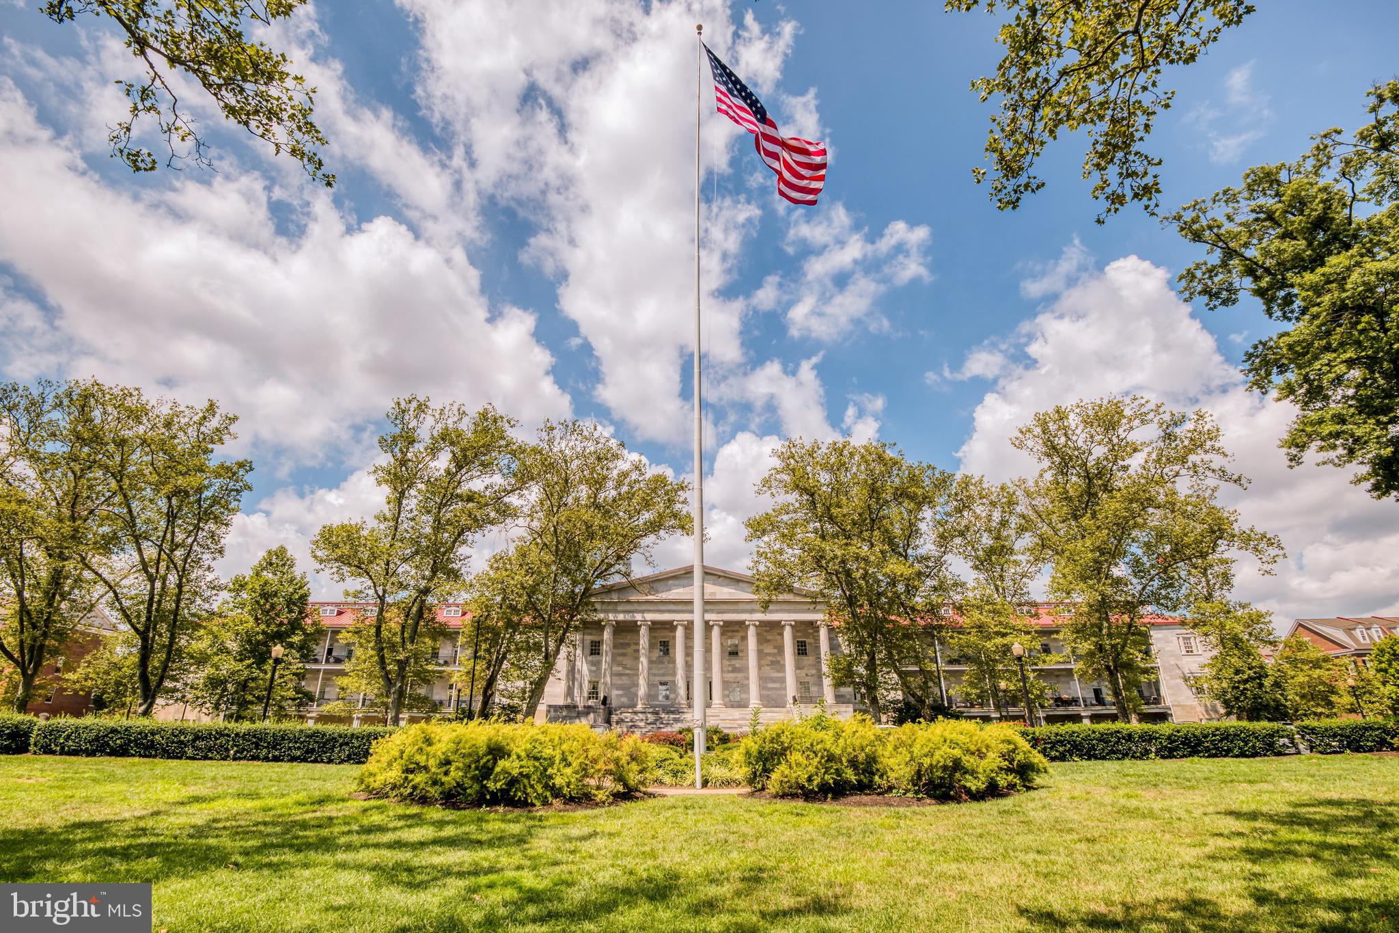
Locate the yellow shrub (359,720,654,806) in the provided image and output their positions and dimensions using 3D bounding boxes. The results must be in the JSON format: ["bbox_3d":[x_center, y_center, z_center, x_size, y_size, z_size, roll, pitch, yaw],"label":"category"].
[{"bbox_3d":[-3.468,5.353,10.649,5.279,1.274,2.800,0,-19,0],"label":"yellow shrub"}]

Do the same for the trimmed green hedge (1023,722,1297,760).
[{"bbox_3d":[10.683,6.542,13.916,6.967,0.830,1.100,2,-19,-6],"label":"trimmed green hedge"}]

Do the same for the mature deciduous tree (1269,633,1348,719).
[{"bbox_3d":[37.101,13.197,35.585,4.000,5.627,4.000,0,-22,0],"label":"mature deciduous tree"}]

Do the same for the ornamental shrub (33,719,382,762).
[{"bbox_3d":[-15.049,8.529,18.093,12.370,1.000,1.100,-4,-22,9],"label":"ornamental shrub"}]

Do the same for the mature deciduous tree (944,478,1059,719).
[{"bbox_3d":[16.267,6.831,31.449,5.600,12.817,5.400,0,-19,0],"label":"mature deciduous tree"}]

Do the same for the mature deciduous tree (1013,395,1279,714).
[{"bbox_3d":[20.382,4.022,27.116,9.559,14.655,9.081,0,-19,0],"label":"mature deciduous tree"}]

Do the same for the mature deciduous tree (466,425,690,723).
[{"bbox_3d":[-5.572,4.629,26.956,10.183,13.411,9.674,0,-19,0],"label":"mature deciduous tree"}]

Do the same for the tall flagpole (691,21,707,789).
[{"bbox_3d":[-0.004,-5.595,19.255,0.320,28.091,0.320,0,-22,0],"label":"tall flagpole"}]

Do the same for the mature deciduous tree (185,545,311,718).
[{"bbox_3d":[-24.553,9.342,31.847,5.900,10.303,5.900,0,-22,0],"label":"mature deciduous tree"}]

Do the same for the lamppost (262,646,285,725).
[{"bbox_3d":[-14.767,8.017,19.975,0.420,3.666,0.420,0,-22,0],"label":"lamppost"}]

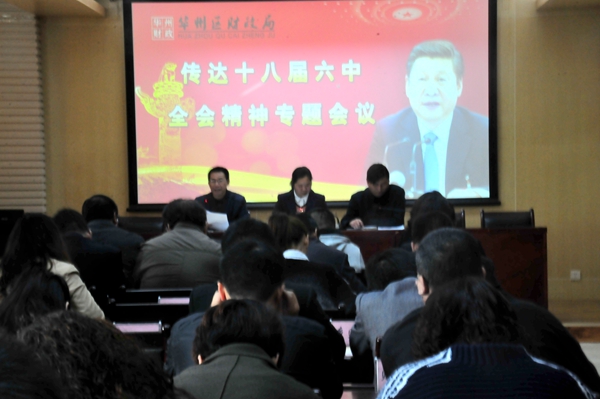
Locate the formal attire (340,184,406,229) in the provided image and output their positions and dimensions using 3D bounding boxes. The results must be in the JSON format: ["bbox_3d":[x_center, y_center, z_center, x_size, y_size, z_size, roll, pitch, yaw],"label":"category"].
[{"bbox_3d":[0.617,0.174,11.300,0.550,0.600,0.450,-1,2,6],"label":"formal attire"}]

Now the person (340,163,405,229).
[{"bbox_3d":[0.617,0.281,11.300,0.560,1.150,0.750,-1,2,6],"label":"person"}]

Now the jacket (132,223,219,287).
[{"bbox_3d":[-0.514,0.405,6.350,0.530,0.600,0.460,-1,2,0],"label":"jacket"}]

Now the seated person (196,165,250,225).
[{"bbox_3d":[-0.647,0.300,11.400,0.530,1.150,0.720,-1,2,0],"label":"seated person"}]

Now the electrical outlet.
[{"bbox_3d":[2.502,0.686,12.400,0.086,0.086,0.012,-1,2,0],"label":"electrical outlet"}]

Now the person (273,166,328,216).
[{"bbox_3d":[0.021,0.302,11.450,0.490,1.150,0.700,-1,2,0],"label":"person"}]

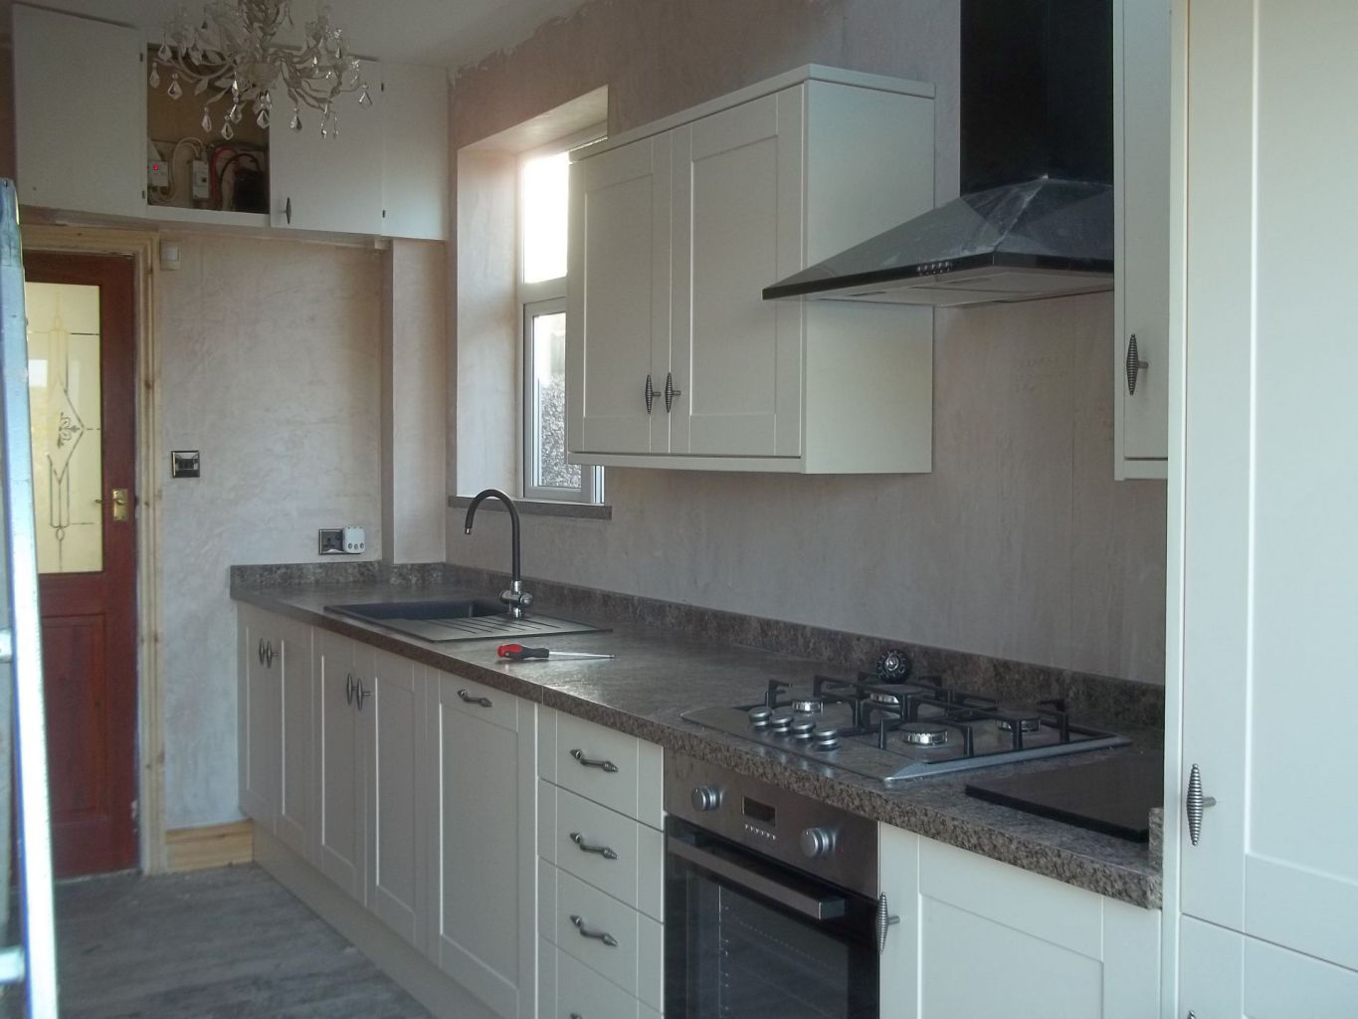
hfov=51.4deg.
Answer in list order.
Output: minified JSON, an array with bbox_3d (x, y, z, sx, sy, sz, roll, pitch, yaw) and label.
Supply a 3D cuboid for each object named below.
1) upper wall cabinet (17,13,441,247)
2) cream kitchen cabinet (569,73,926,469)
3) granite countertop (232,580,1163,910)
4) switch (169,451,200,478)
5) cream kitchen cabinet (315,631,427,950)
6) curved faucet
[{"bbox_3d":[-1.455,-1.232,4.695,1.397,0.602,0.242,-1,3,-32],"label":"upper wall cabinet"},{"bbox_3d":[0.123,-0.484,3.222,0.321,0.787,0.990,-1,3,-32],"label":"cream kitchen cabinet"},{"bbox_3d":[-0.198,0.348,3.389,0.722,0.040,3.899,-1,3,-32],"label":"granite countertop"},{"bbox_3d":[-1.657,-0.150,4.750,0.088,0.088,0.012,-1,3,-32],"label":"switch"},{"bbox_3d":[-0.592,0.705,3.928,0.582,0.720,0.880,-1,3,-32],"label":"cream kitchen cabinet"},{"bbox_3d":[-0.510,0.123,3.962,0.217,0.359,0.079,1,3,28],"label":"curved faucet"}]

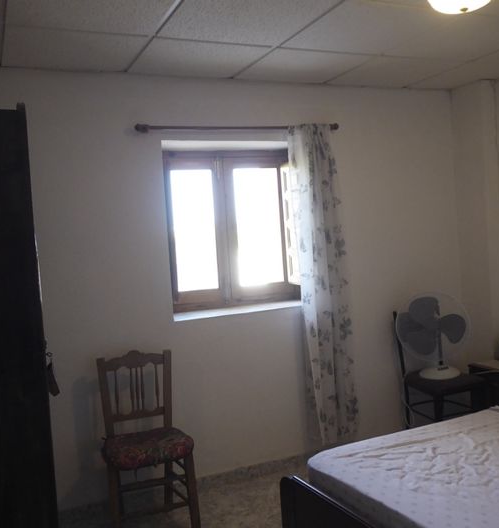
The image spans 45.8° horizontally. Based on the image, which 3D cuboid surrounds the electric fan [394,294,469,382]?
[{"bbox_3d":[1.143,0.441,3.630,0.430,0.530,0.290,-3,3,10],"label":"electric fan"}]

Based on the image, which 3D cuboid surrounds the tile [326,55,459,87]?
[{"bbox_3d":[0.837,-1.111,3.419,0.590,0.020,0.560,-5,3,-24],"label":"tile"}]

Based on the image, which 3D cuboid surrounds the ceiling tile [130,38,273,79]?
[{"bbox_3d":[-0.256,-1.017,2.931,0.590,0.020,0.560,-5,3,-24],"label":"ceiling tile"}]

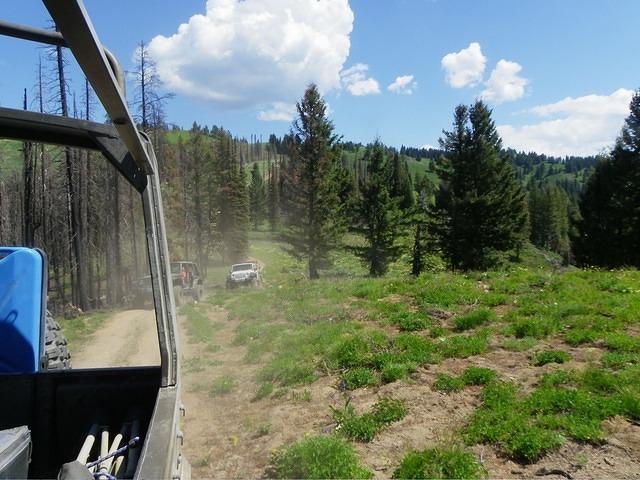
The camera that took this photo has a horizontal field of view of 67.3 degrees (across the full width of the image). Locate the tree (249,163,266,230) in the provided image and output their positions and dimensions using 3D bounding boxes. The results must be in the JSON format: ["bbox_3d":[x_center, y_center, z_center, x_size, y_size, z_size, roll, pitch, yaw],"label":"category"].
[{"bbox_3d":[-9.361,-6.441,72.000,2.830,10.330,2.750,0,2,0],"label":"tree"}]

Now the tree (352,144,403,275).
[{"bbox_3d":[3.291,-1.835,28.000,3.030,7.920,2.940,0,2,0],"label":"tree"}]

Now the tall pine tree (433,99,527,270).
[{"bbox_3d":[9.407,-3.145,28.000,5.480,9.960,5.310,0,2,0],"label":"tall pine tree"}]

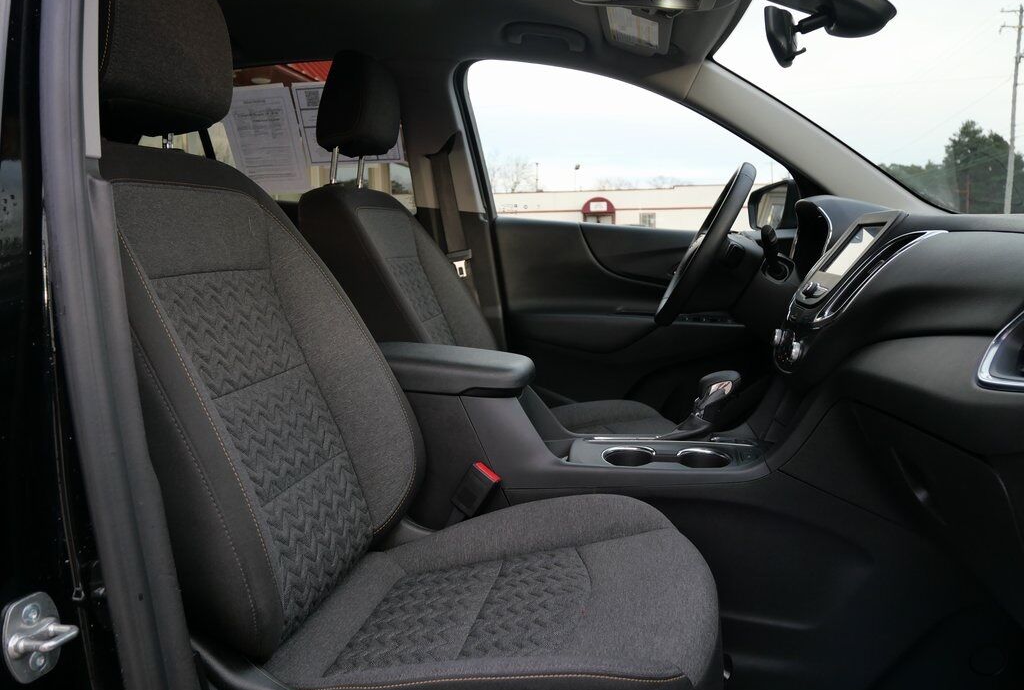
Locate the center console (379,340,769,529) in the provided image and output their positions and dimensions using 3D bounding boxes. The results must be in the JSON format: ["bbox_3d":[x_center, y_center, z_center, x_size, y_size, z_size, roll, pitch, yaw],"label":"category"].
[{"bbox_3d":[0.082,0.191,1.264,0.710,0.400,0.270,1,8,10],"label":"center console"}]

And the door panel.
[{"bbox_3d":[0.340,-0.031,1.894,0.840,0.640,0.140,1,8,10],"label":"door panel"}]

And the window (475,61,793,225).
[{"bbox_3d":[0.298,-0.516,1.828,0.810,0.420,0.060,1,25,10],"label":"window"}]

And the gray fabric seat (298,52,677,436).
[{"bbox_3d":[0.003,-0.121,1.593,0.830,1.060,0.540,1,8,10],"label":"gray fabric seat"}]

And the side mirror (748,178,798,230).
[{"bbox_3d":[0.756,-0.406,2.063,0.140,0.160,0.230,-2,8,-10],"label":"side mirror"}]

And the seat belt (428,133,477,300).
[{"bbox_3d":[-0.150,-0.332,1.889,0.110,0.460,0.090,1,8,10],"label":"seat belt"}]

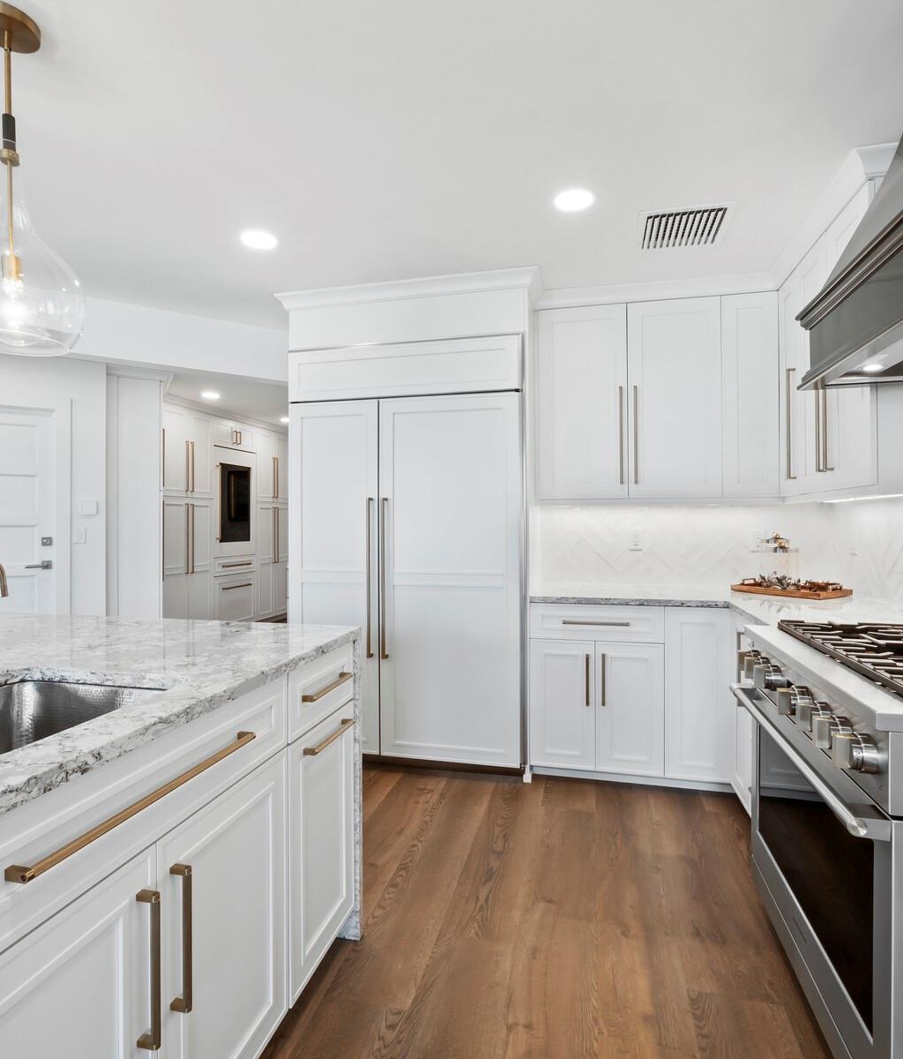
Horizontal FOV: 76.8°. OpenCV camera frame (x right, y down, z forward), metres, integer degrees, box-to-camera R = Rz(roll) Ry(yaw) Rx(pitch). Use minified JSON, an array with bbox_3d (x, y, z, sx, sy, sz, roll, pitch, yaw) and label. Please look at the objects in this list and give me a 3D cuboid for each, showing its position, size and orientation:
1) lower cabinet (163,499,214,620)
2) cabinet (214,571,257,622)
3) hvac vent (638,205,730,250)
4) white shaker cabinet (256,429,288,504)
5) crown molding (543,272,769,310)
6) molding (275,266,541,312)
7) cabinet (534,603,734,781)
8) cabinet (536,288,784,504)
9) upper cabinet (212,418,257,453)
[{"bbox_3d":[-2.916,0.421,5.795,0.610,1.485,0.720,0,0,14],"label":"lower cabinet"},{"bbox_3d":[-2.731,0.808,6.550,0.610,0.605,0.810,0,0,14],"label":"cabinet"},{"bbox_3d":[0.946,-1.232,2.332,0.355,0.020,0.330,0,0,14],"label":"hvac vent"},{"bbox_3d":[-2.538,-0.773,7.366,0.610,0.860,0.860,0,0,14],"label":"white shaker cabinet"},{"bbox_3d":[1.000,-1.189,2.849,1.135,0.090,0.080,0,0,14],"label":"crown molding"},{"bbox_3d":[-0.248,-1.193,2.865,1.372,0.080,0.090,0,0,14],"label":"molding"},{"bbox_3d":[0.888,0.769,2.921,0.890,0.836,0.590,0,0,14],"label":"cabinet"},{"bbox_3d":[1.044,-0.642,3.021,1.145,1.005,0.310,0,0,14],"label":"cabinet"},{"bbox_3d":[-2.739,-1.049,6.544,0.610,0.300,0.810,0,0,14],"label":"upper cabinet"}]

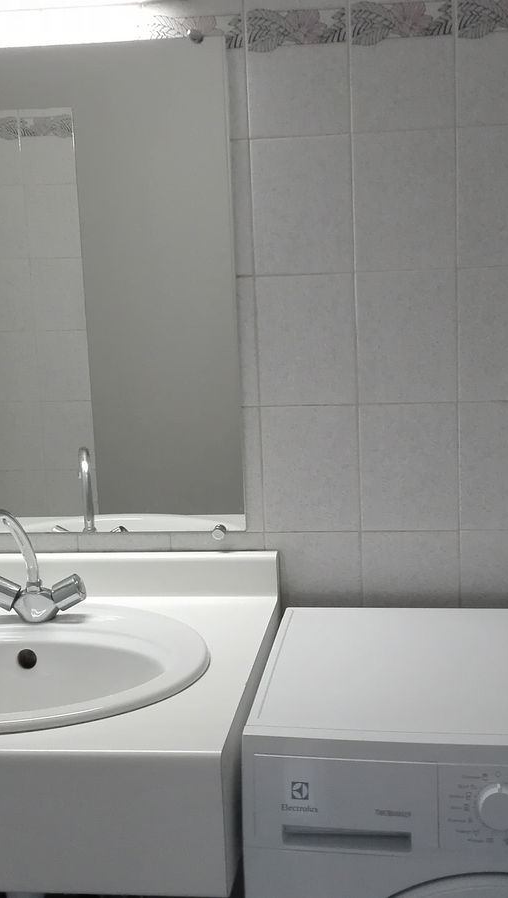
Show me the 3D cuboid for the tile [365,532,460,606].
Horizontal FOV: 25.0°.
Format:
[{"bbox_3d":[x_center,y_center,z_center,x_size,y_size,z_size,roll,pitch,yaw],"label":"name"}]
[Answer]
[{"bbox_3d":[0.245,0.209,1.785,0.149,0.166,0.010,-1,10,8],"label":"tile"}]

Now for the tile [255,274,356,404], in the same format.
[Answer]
[{"bbox_3d":[0.080,-0.166,1.741,0.149,0.197,0.010,-1,10,8],"label":"tile"}]

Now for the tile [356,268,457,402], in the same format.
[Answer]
[{"bbox_3d":[0.230,-0.167,1.721,0.150,0.200,0.010,-1,11,8],"label":"tile"}]

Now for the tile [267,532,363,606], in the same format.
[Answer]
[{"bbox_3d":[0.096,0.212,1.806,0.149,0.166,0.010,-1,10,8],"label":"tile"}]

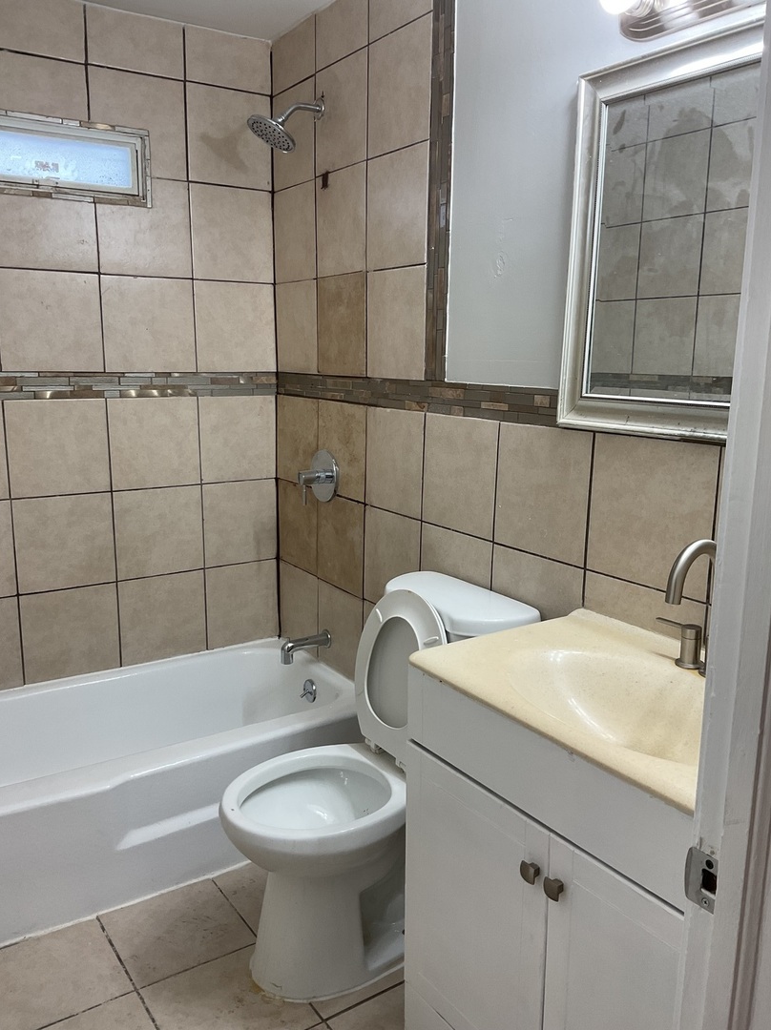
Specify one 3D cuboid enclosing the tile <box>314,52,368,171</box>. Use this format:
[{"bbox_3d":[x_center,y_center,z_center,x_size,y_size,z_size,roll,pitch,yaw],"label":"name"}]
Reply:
[{"bbox_3d":[-0.130,-1.195,2.583,0.010,0.301,0.304,-7,13,-32],"label":"tile"}]

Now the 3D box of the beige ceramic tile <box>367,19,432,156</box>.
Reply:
[{"bbox_3d":[0.036,-1.132,2.304,0.010,0.298,0.299,-7,13,-32],"label":"beige ceramic tile"}]

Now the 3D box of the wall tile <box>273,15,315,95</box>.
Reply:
[{"bbox_3d":[-0.295,-1.479,2.792,0.010,0.164,0.305,-7,13,-32],"label":"wall tile"}]

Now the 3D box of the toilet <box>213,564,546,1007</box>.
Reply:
[{"bbox_3d":[-0.050,0.630,2.085,0.717,0.871,0.462,-7,13,-32],"label":"toilet"}]

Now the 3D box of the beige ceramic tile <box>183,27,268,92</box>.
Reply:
[{"bbox_3d":[-0.510,-1.480,2.822,0.293,0.163,0.010,-7,13,-32],"label":"beige ceramic tile"}]

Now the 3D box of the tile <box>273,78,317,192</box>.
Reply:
[{"bbox_3d":[-0.295,-1.234,2.808,0.010,0.298,0.306,-7,13,-32],"label":"tile"}]

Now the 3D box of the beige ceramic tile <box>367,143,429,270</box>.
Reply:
[{"bbox_3d":[0.035,-0.839,2.379,0.012,0.304,0.300,-7,13,-32],"label":"beige ceramic tile"}]

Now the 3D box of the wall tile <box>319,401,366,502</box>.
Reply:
[{"bbox_3d":[-0.137,-0.206,2.747,0.010,0.298,0.301,-7,13,-32],"label":"wall tile"}]

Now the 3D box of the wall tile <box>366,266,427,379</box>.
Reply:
[{"bbox_3d":[0.033,-0.539,2.438,0.012,0.300,0.300,-7,13,-32],"label":"wall tile"}]

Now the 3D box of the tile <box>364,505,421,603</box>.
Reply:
[{"bbox_3d":[0.025,0.142,2.555,0.010,0.300,0.299,-7,13,-32],"label":"tile"}]

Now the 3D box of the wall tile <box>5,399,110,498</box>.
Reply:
[{"bbox_3d":[-1.033,-0.210,2.733,0.306,0.298,0.010,-7,13,-32],"label":"wall tile"}]

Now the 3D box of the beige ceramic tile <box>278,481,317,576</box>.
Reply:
[{"bbox_3d":[-0.308,0.040,3.067,0.010,0.303,0.307,-7,13,-32],"label":"beige ceramic tile"}]

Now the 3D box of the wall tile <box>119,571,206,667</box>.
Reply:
[{"bbox_3d":[-0.779,0.355,3.014,0.304,0.299,0.010,-7,13,-32],"label":"wall tile"}]

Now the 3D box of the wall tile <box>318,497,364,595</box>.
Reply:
[{"bbox_3d":[-0.140,0.091,2.805,0.010,0.300,0.301,-7,13,-32],"label":"wall tile"}]

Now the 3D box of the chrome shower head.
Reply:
[{"bbox_3d":[-0.297,-1.182,2.590,0.236,0.167,0.158,-7,13,-32],"label":"chrome shower head"}]

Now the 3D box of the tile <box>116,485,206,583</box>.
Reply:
[{"bbox_3d":[-0.781,0.059,2.975,0.305,0.303,0.010,-7,13,-32],"label":"tile"}]

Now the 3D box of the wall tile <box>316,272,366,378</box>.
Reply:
[{"bbox_3d":[-0.134,-0.590,2.690,0.012,0.300,0.304,-7,13,-32],"label":"wall tile"}]

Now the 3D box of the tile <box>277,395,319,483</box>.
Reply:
[{"bbox_3d":[-0.305,-0.259,3.020,0.012,0.298,0.308,-7,13,-32],"label":"tile"}]

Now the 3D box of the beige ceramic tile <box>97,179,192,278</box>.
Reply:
[{"bbox_3d":[-0.771,-0.924,2.776,0.304,0.304,0.012,-7,13,-32],"label":"beige ceramic tile"}]

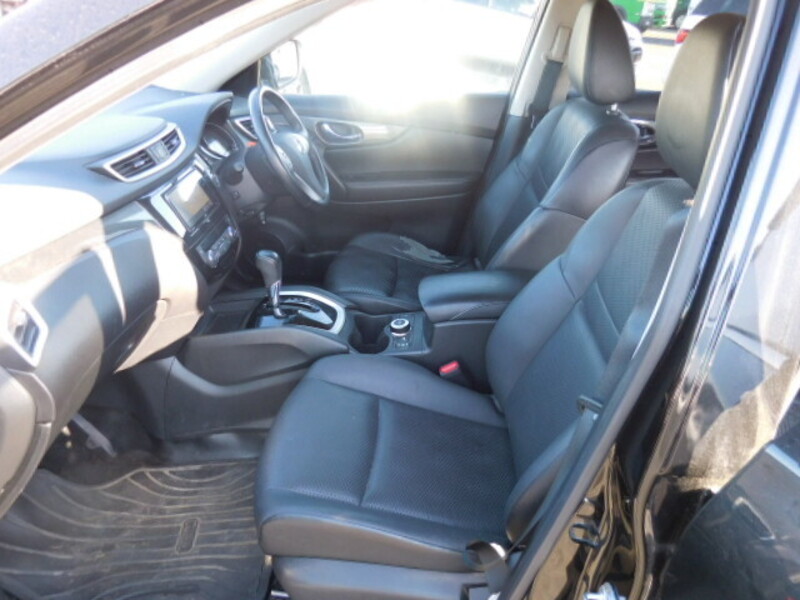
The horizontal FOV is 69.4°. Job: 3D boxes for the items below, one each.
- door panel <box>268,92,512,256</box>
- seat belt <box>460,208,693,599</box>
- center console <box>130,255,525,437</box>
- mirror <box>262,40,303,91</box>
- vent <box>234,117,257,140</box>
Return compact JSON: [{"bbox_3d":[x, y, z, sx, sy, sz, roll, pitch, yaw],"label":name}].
[{"bbox_3d":[-0.102,-0.398,2.071,0.939,0.646,0.121,1,30,1],"label":"door panel"},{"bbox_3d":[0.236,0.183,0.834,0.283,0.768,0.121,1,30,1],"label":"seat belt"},{"bbox_3d":[-0.143,0.115,1.539,1.040,0.465,0.293,1,30,1],"label":"center console"},{"bbox_3d":[-0.446,-0.852,2.097,0.131,0.172,0.232,6,30,10],"label":"mirror"},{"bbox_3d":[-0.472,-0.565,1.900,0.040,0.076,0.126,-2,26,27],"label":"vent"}]

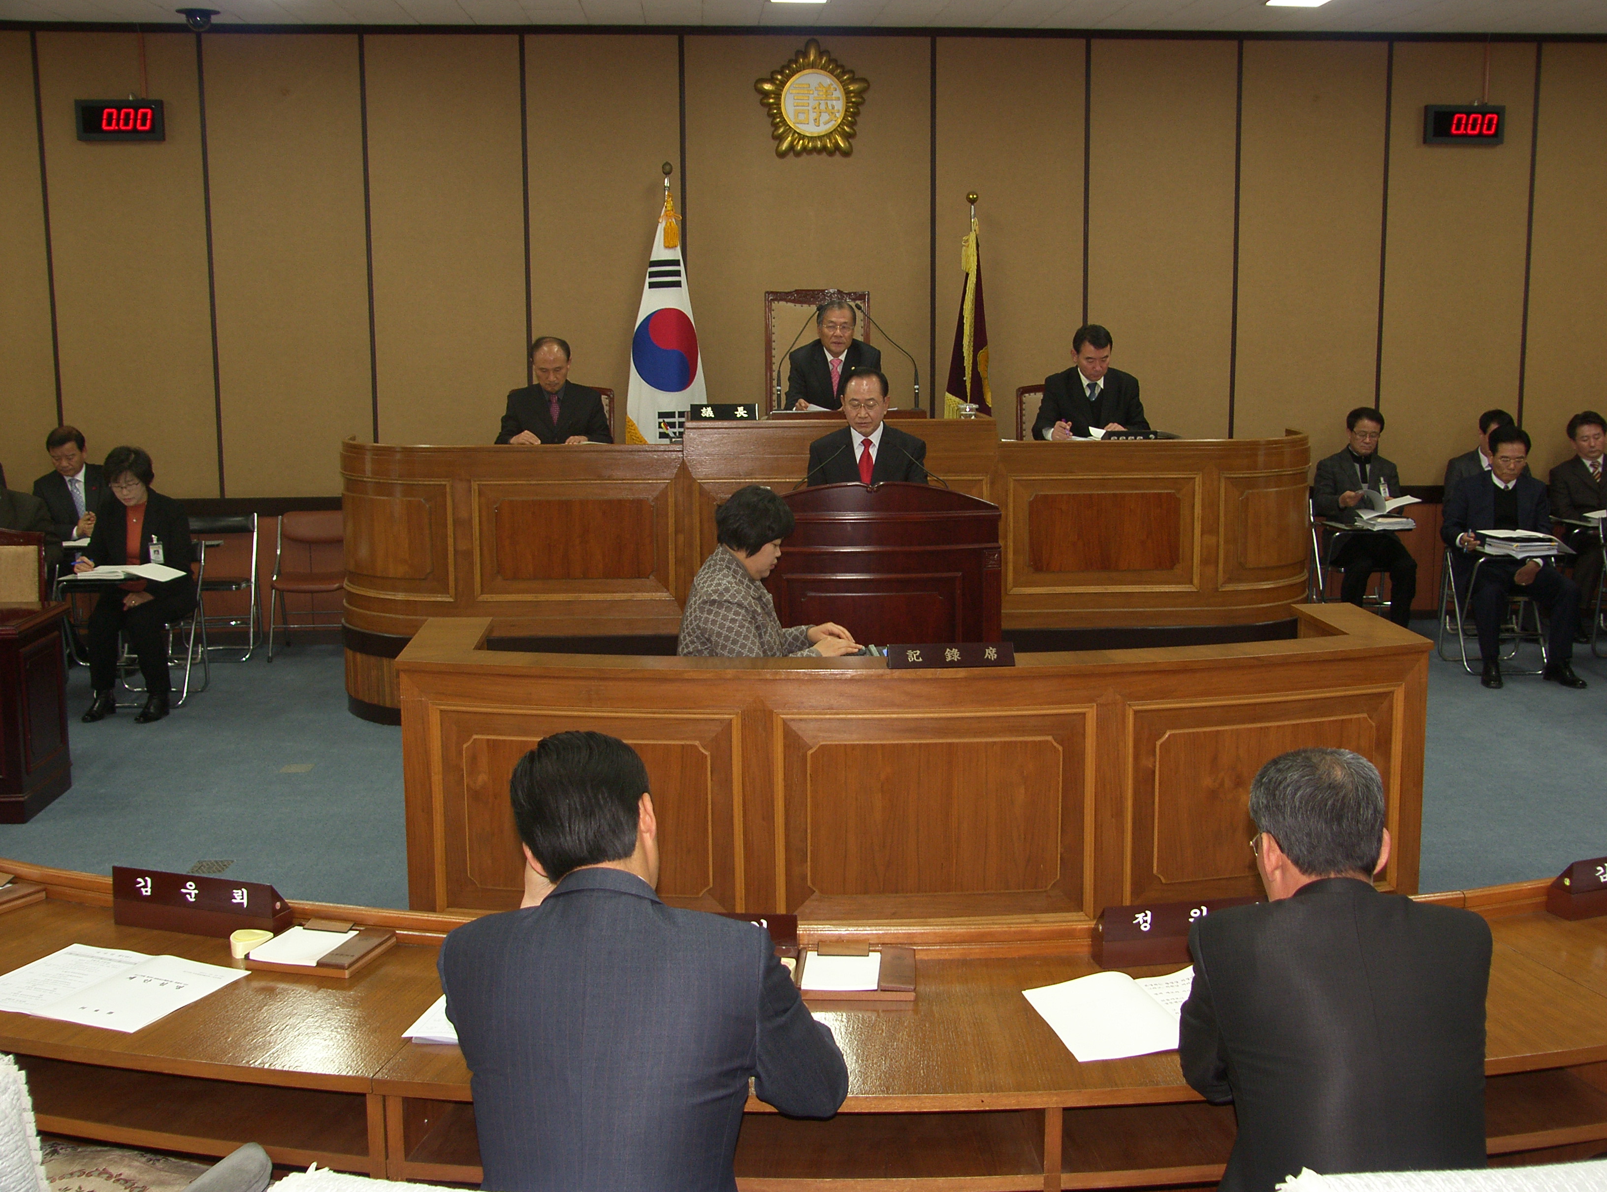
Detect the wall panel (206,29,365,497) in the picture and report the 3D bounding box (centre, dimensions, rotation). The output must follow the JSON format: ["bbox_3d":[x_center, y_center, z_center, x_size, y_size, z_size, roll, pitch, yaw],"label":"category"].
[{"bbox_3d":[-2.834,-1.795,10.244,0.840,2.520,0.040,-1,8,-4],"label":"wall panel"}]

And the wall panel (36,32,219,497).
[{"bbox_3d":[-3.720,-1.798,10.242,0.840,2.540,0.050,-1,8,-4],"label":"wall panel"}]

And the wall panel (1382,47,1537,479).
[{"bbox_3d":[3.787,-1.902,10.761,0.840,2.540,0.050,-1,8,-4],"label":"wall panel"}]

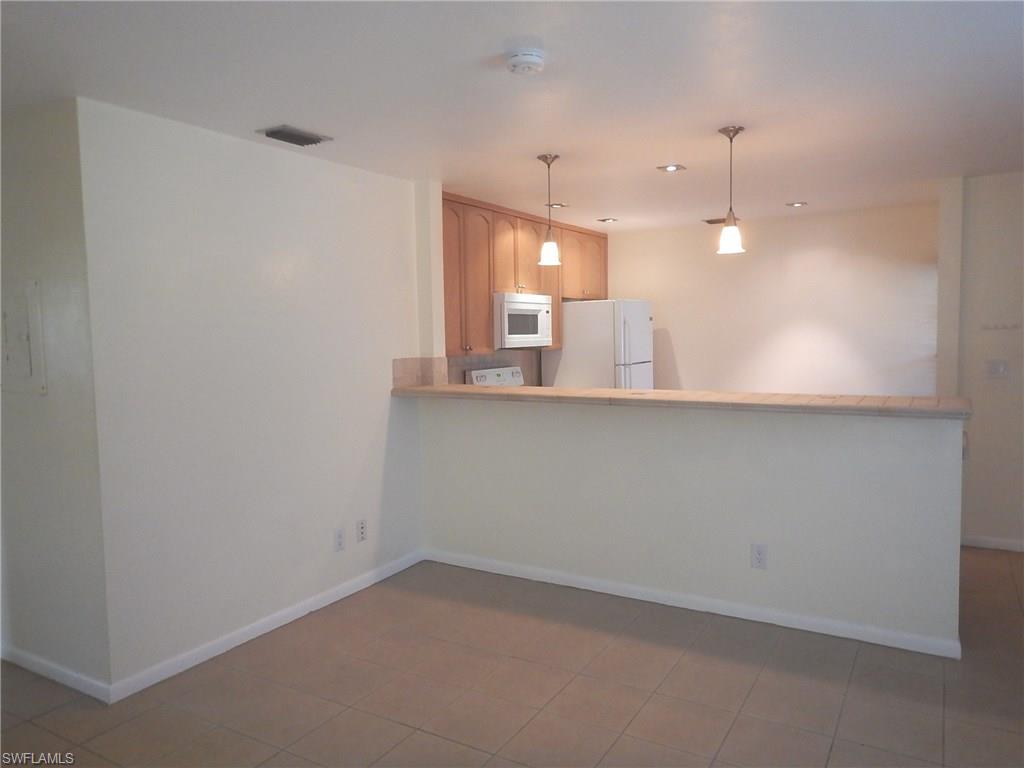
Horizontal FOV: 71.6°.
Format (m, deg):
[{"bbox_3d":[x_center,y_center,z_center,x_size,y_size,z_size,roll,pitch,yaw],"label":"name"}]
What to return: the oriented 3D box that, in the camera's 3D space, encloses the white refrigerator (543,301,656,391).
[{"bbox_3d":[0.753,0.150,6.378,0.719,1.730,0.853,1,4,31],"label":"white refrigerator"}]

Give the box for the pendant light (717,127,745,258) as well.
[{"bbox_3d":[1.051,-0.920,3.397,0.141,0.566,0.141,1,4,31],"label":"pendant light"}]

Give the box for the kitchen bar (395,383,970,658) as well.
[{"bbox_3d":[0.704,0.619,3.845,2.953,1.122,0.598,1,4,31],"label":"kitchen bar"}]

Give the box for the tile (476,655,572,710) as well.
[{"bbox_3d":[0.054,1.260,3.000,0.335,0.010,0.335,1,5,31],"label":"tile"}]

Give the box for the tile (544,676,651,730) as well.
[{"bbox_3d":[0.340,1.260,2.805,0.333,0.012,0.333,1,4,31],"label":"tile"}]

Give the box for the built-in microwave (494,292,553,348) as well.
[{"bbox_3d":[-0.023,-0.480,5.468,0.370,0.397,0.746,1,4,31],"label":"built-in microwave"}]

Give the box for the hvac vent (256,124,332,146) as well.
[{"bbox_3d":[-1.031,-1.174,3.381,0.200,0.020,0.290,1,5,31],"label":"hvac vent"}]

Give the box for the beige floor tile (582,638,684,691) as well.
[{"bbox_3d":[0.526,1.244,3.129,0.335,0.010,0.335,1,5,31],"label":"beige floor tile"}]

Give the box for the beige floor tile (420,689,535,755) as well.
[{"bbox_3d":[-0.120,1.275,2.687,0.333,0.012,0.333,1,4,31],"label":"beige floor tile"}]

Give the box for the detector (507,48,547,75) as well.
[{"bbox_3d":[0.049,-1.117,2.471,0.130,0.040,0.130,-1,4,2],"label":"detector"}]

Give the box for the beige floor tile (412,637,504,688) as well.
[{"bbox_3d":[-0.242,1.253,3.176,0.335,0.010,0.335,1,5,31],"label":"beige floor tile"}]

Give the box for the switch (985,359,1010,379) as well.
[{"bbox_3d":[3.115,-0.096,4.550,0.120,0.120,0.012,1,5,31],"label":"switch"}]

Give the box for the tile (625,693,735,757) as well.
[{"bbox_3d":[0.635,1.274,2.658,0.335,0.010,0.335,1,5,31],"label":"tile"}]

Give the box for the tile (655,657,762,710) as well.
[{"bbox_3d":[0.815,1.251,2.954,0.335,0.010,0.335,1,5,31],"label":"tile"}]

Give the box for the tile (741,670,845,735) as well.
[{"bbox_3d":[1.105,1.258,2.786,0.335,0.010,0.335,1,5,31],"label":"tile"}]

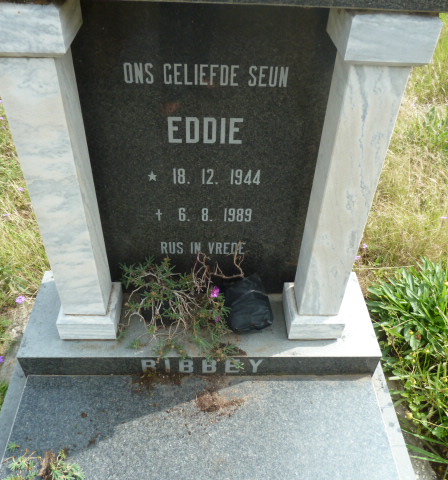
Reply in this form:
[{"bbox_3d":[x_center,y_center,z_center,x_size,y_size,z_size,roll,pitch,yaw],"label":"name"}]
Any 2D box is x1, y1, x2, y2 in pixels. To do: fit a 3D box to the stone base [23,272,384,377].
[{"bbox_3d":[-0.058,0.228,1.280,0.900,0.096,0.290,0,42,-3],"label":"stone base"}]

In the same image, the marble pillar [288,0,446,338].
[{"bbox_3d":[0.249,-0.085,0.994,0.142,0.774,0.144,0,41,-3],"label":"marble pillar"}]

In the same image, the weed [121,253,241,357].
[{"bbox_3d":[-0.110,0.159,1.149,0.283,0.180,0.180,0,42,-3],"label":"weed"}]

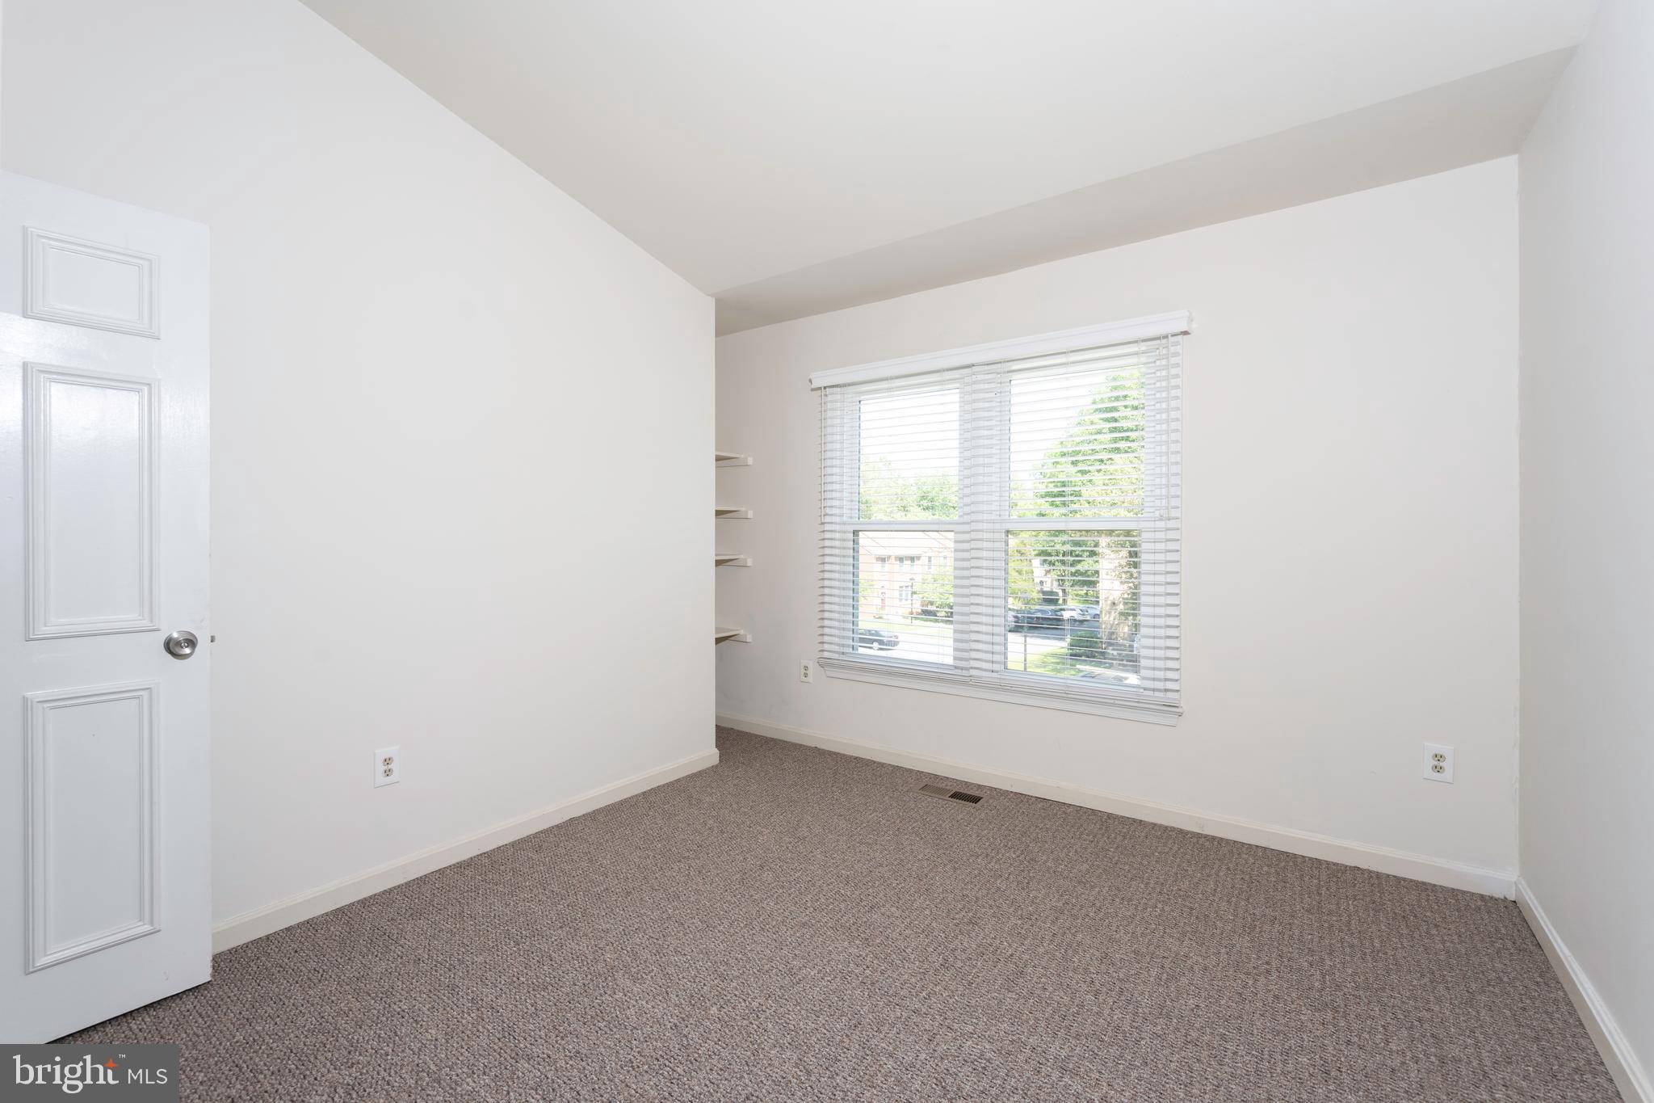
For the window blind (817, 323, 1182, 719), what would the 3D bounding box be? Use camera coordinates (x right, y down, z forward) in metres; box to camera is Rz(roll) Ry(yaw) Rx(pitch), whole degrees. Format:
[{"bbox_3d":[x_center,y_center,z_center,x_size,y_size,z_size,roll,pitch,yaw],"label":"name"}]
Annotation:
[{"bbox_3d":[0.694,-0.163,3.288,1.804,1.590,0.080,1,1,35],"label":"window blind"}]

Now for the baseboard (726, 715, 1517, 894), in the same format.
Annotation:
[{"bbox_3d":[0.761,1.074,3.303,3.652,0.086,0.015,1,2,35],"label":"baseboard"}]

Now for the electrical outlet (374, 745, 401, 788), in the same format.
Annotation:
[{"bbox_3d":[-1.491,0.731,2.338,0.010,0.124,0.079,1,1,35],"label":"electrical outlet"}]

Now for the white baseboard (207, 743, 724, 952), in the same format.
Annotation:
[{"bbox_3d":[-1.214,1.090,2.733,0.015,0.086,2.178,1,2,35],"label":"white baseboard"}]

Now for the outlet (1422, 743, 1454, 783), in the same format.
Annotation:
[{"bbox_3d":[2.101,0.727,2.367,0.079,0.124,0.010,1,1,35],"label":"outlet"}]

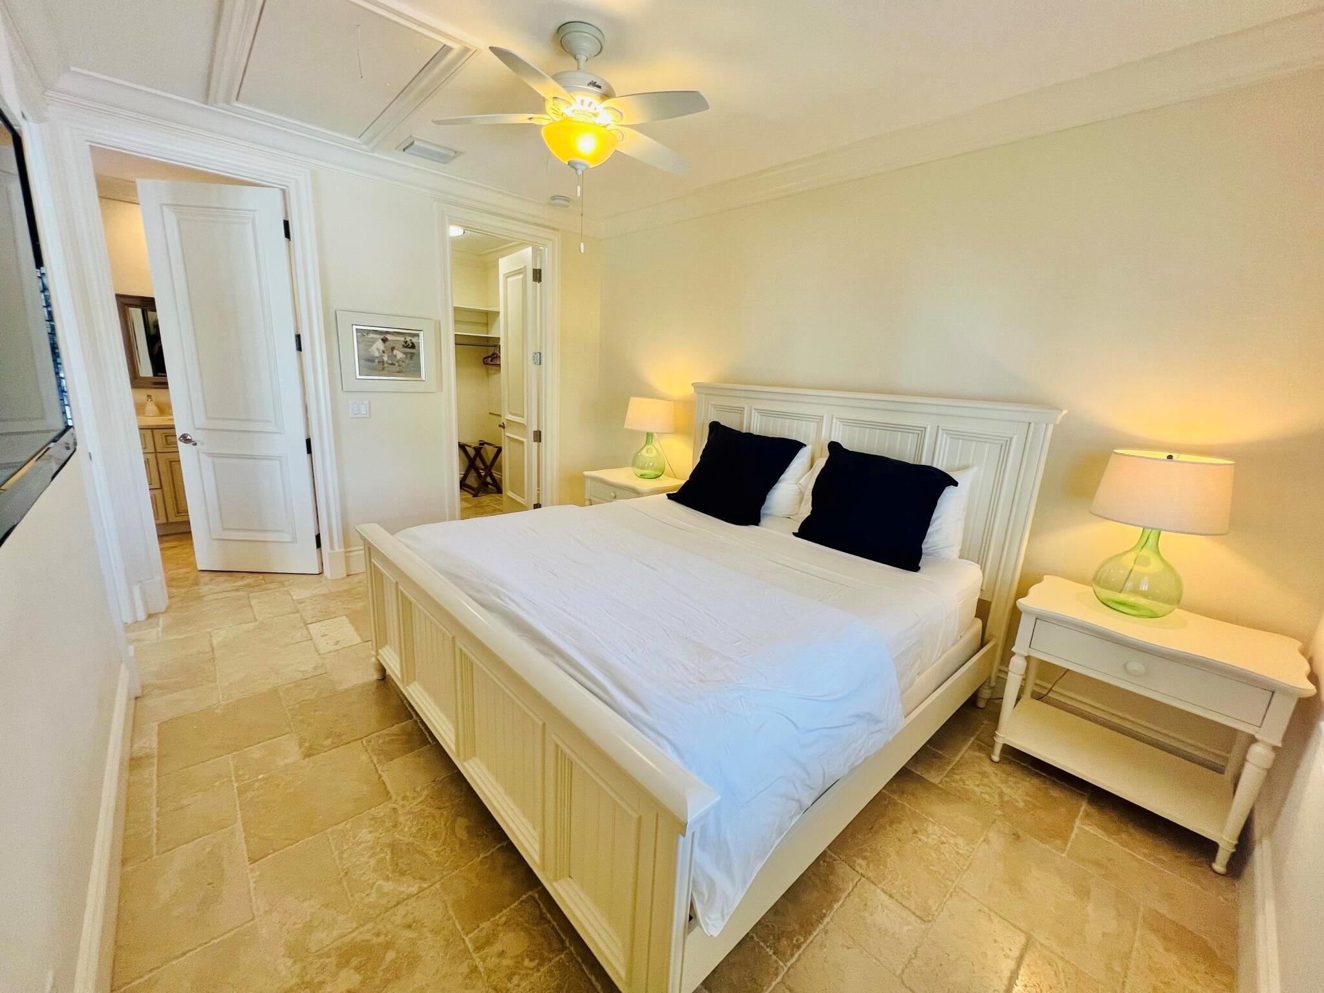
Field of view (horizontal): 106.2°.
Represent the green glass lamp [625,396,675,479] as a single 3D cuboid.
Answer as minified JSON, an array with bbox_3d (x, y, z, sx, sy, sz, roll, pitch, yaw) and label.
[{"bbox_3d":[-0.091,-0.446,3.851,0.385,0.610,0.385,3,14,-1],"label":"green glass lamp"}]

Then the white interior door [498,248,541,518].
[{"bbox_3d":[-1.286,-0.893,4.495,0.045,2.400,0.710,-7,17,-37],"label":"white interior door"}]

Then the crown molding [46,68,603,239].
[{"bbox_3d":[-1.604,-2.045,3.240,3.067,0.140,0.105,-9,19,-43],"label":"crown molding"}]

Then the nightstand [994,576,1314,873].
[{"bbox_3d":[1.807,0.815,1.951,0.510,0.713,0.735,-9,19,-43],"label":"nightstand"}]

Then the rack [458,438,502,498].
[{"bbox_3d":[-2.201,-0.337,5.997,0.372,0.544,0.559,-9,19,-43],"label":"rack"}]

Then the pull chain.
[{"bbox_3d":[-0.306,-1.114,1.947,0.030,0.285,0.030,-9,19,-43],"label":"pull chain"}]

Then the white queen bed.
[{"bbox_3d":[0.158,0.249,2.311,2.288,1.440,2.138,-9,19,-43],"label":"white queen bed"}]

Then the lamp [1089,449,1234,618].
[{"bbox_3d":[1.855,0.155,1.891,0.385,0.610,0.385,-9,19,-43],"label":"lamp"}]

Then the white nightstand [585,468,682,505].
[{"bbox_3d":[-0.183,0.200,3.962,0.520,0.711,0.701,-9,19,-43],"label":"white nightstand"}]

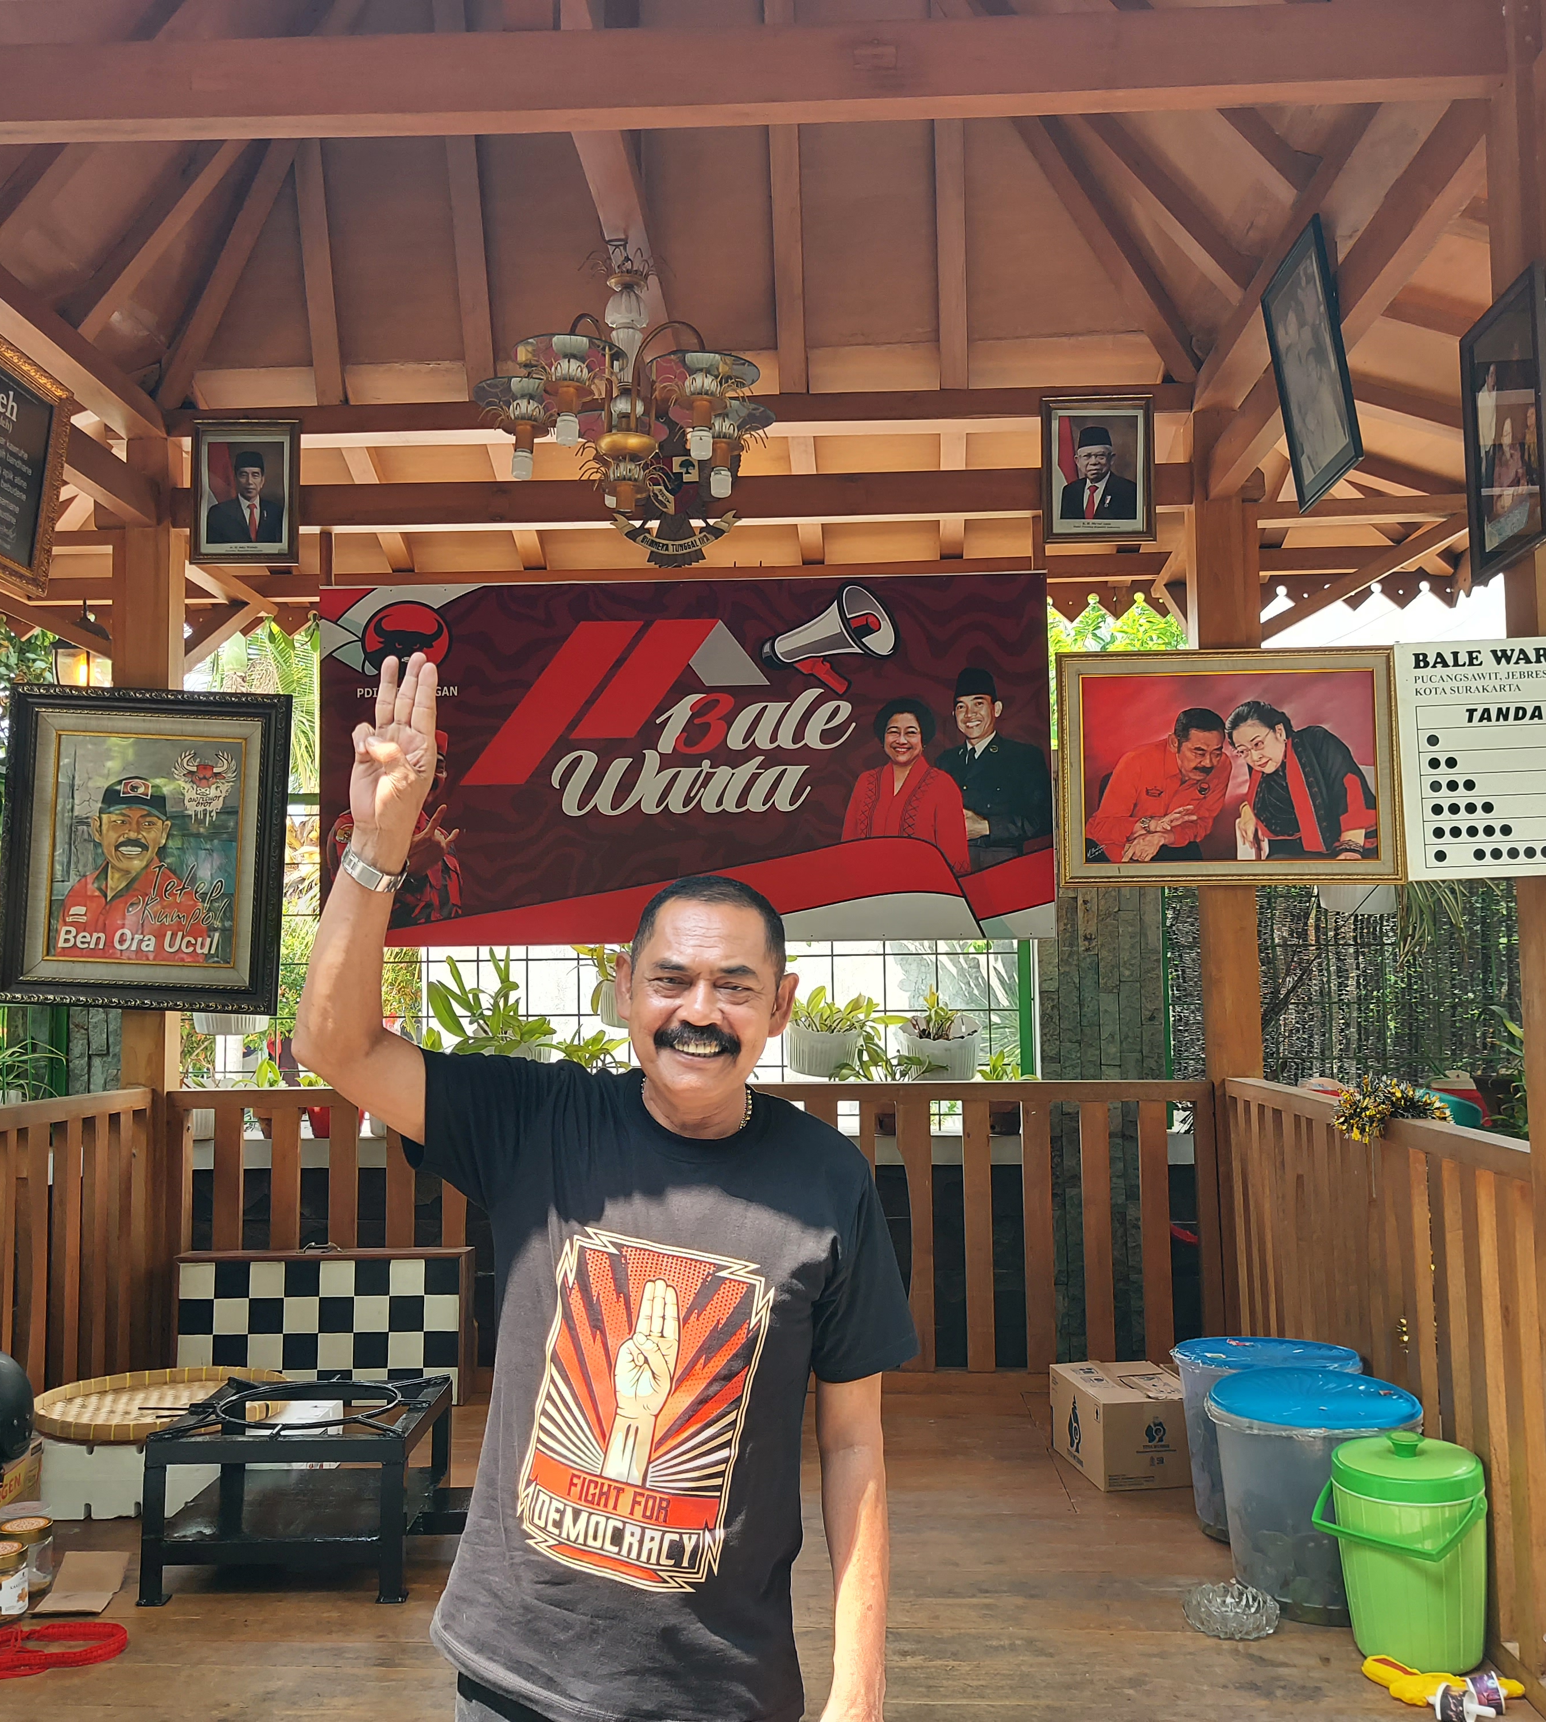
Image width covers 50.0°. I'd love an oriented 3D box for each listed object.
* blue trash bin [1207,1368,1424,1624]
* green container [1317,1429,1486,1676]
[{"bbox_3d":[0.901,1.053,2.754,0.350,0.320,0.350,-1,-5,2],"label":"blue trash bin"},{"bbox_3d":[0.966,1.035,2.514,0.225,0.317,0.230,-1,-5,2],"label":"green container"}]

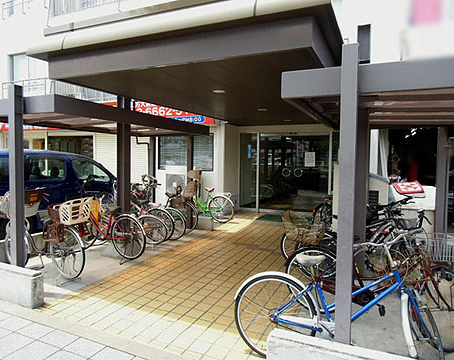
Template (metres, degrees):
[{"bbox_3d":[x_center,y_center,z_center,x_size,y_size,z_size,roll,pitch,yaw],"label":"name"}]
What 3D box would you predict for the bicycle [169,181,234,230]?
[{"bbox_3d":[-0.619,0.512,8.145,1.750,1.030,0.550,2,4,18],"label":"bicycle"}]

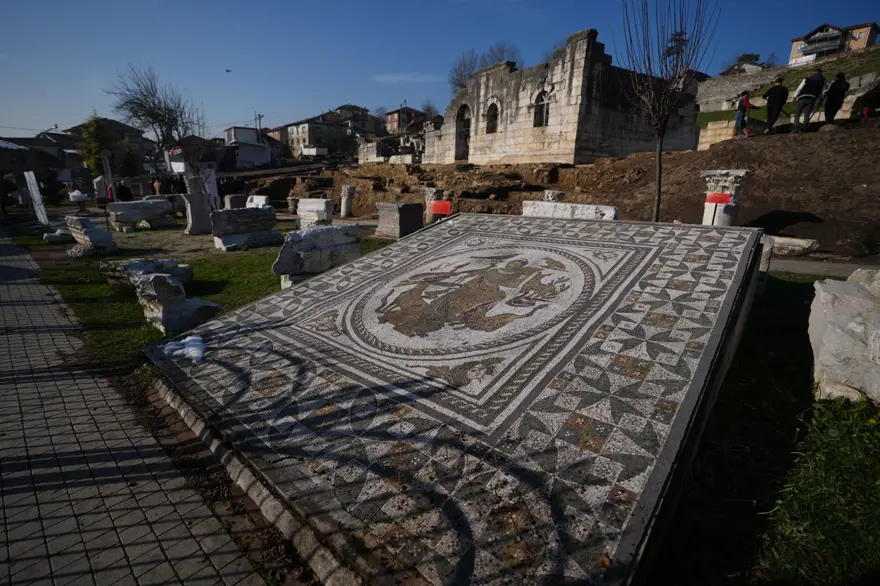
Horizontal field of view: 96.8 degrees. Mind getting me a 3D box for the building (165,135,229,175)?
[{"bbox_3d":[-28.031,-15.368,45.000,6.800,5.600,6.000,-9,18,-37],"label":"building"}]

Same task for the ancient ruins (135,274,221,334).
[{"bbox_3d":[-3.164,0.055,4.746,0.900,0.530,0.620,13,18,39],"label":"ancient ruins"}]

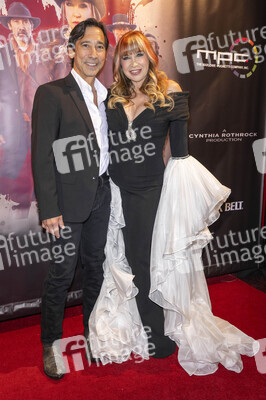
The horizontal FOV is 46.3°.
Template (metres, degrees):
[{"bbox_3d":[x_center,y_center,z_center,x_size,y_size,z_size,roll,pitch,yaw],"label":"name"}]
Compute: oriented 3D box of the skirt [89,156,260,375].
[{"bbox_3d":[0.227,0.342,1.752,1.000,1.110,0.480,0,11,5],"label":"skirt"}]

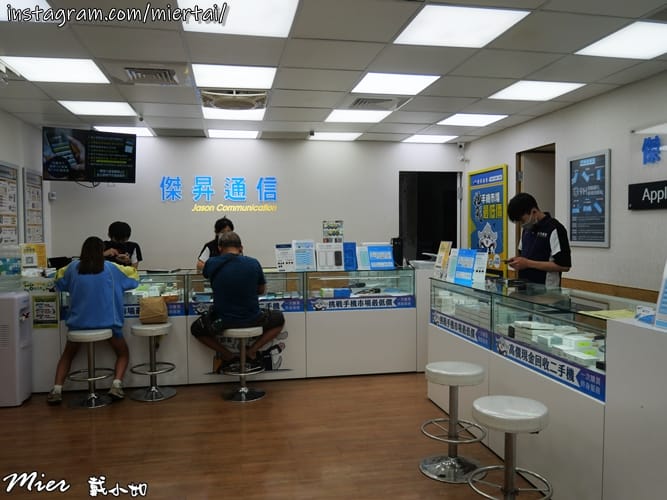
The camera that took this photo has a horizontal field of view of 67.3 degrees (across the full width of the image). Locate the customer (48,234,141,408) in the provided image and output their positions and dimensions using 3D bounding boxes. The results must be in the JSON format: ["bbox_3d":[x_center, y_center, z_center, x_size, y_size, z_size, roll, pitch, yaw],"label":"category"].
[{"bbox_3d":[-2.010,0.564,4.192,0.700,1.340,0.600,-1,3,-11],"label":"customer"}]

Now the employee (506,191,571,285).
[{"bbox_3d":[1.509,0.398,3.658,0.460,1.640,0.500,-2,3,-25],"label":"employee"}]

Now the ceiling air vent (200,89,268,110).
[{"bbox_3d":[-0.851,-1.290,4.319,0.570,0.090,0.540,-1,3,-11],"label":"ceiling air vent"}]

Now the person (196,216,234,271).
[{"bbox_3d":[-1.099,0.420,5.085,0.520,1.476,0.420,-1,3,-11],"label":"person"}]

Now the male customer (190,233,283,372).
[{"bbox_3d":[-0.900,0.481,4.706,0.877,1.310,0.670,-1,2,-9],"label":"male customer"}]

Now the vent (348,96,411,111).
[{"bbox_3d":[0.387,-1.327,4.457,0.530,0.050,0.510,-1,3,-11],"label":"vent"}]

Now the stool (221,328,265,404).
[{"bbox_3d":[-0.831,1.031,4.623,0.420,0.626,0.420,-1,2,-9],"label":"stool"}]

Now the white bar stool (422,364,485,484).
[{"bbox_3d":[0.696,0.970,2.891,0.415,0.590,0.415,-1,3,-11],"label":"white bar stool"}]

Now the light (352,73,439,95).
[{"bbox_3d":[0.484,-1.330,3.992,0.582,0.060,0.546,-1,3,-11],"label":"light"}]

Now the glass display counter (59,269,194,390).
[{"bbox_3d":[-2.062,0.789,5.100,1.133,1.091,0.550,-1,2,-9],"label":"glass display counter"}]

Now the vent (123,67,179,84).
[{"bbox_3d":[-1.327,-1.275,3.693,0.380,0.060,0.380,-1,3,-11],"label":"vent"}]

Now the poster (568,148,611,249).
[{"bbox_3d":[2.192,-0.422,4.304,0.030,0.800,0.520,-1,3,-11],"label":"poster"}]

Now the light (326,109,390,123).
[{"bbox_3d":[0.253,-1.376,5.122,0.607,0.060,0.533,-1,3,-11],"label":"light"}]

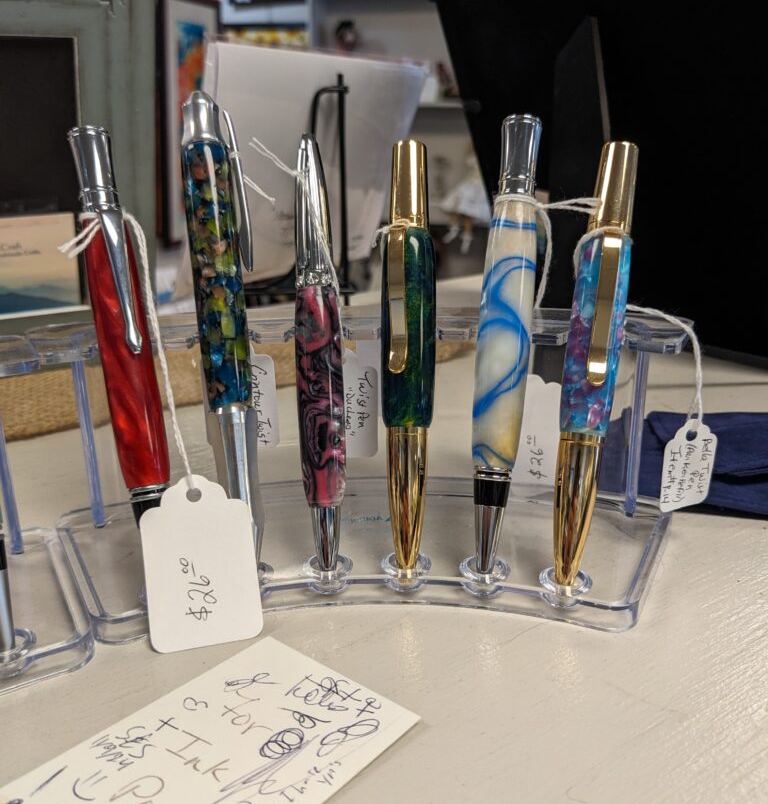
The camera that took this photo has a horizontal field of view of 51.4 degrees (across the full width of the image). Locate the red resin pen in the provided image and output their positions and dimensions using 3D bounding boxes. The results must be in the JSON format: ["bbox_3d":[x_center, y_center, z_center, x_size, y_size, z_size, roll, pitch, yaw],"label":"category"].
[{"bbox_3d":[-0.070,-0.011,0.219,0.015,0.130,0.017,-9,0,-43],"label":"red resin pen"}]

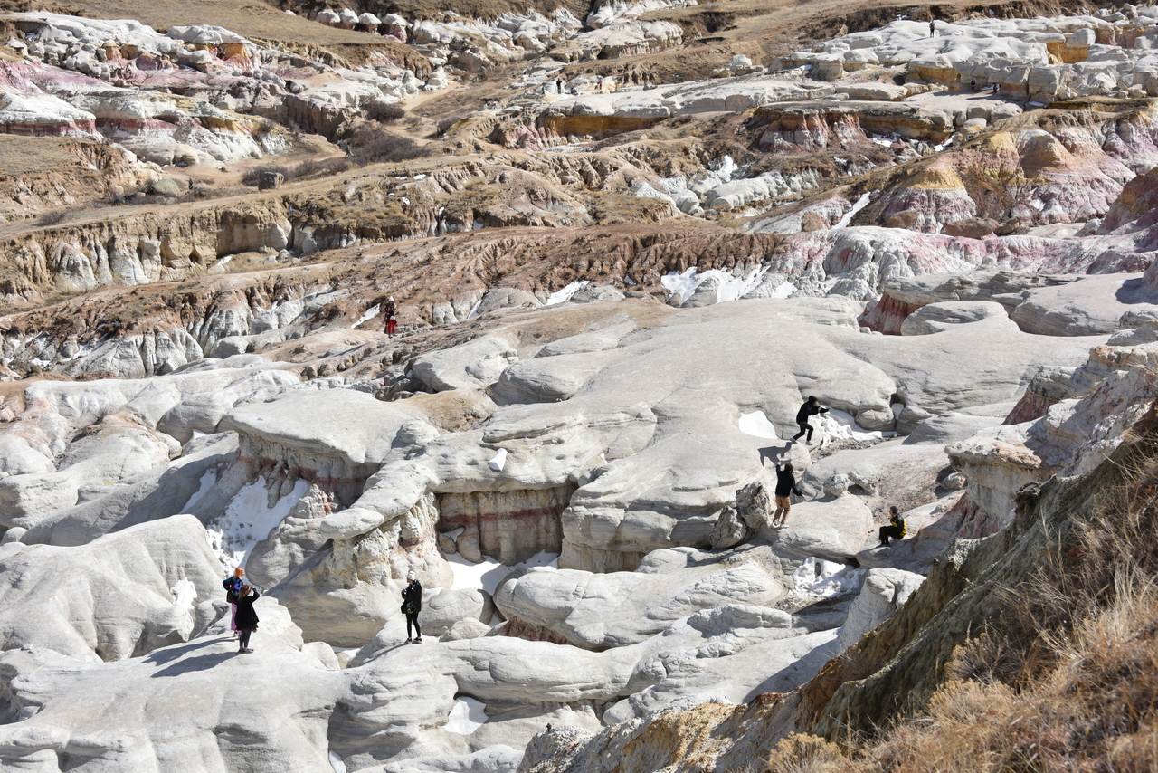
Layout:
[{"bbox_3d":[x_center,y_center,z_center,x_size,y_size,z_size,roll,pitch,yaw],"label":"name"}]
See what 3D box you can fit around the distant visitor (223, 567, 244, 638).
[{"bbox_3d":[-7.844,4.916,41.000,0.400,1.684,0.500,5,14,21],"label":"distant visitor"}]

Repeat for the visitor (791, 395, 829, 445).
[{"bbox_3d":[6.915,1.017,54.000,1.080,1.509,0.580,1,13,6],"label":"visitor"}]

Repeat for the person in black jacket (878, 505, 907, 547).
[{"bbox_3d":[8.015,3.567,46.000,0.720,1.091,0.520,-2,13,-8],"label":"person in black jacket"}]

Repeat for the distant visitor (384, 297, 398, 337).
[{"bbox_3d":[-7.606,-2.804,73.000,0.520,1.678,0.400,-1,13,-6],"label":"distant visitor"}]

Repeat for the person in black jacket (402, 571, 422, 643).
[{"bbox_3d":[-3.723,4.950,40.400,0.450,1.714,0.500,-3,13,-11],"label":"person in black jacket"}]

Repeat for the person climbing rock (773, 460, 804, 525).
[{"bbox_3d":[5.336,2.766,46.000,0.740,1.719,0.500,5,14,22],"label":"person climbing rock"}]

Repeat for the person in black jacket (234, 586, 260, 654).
[{"bbox_3d":[-7.445,5.219,40.400,0.560,1.620,0.500,2,13,8],"label":"person in black jacket"}]

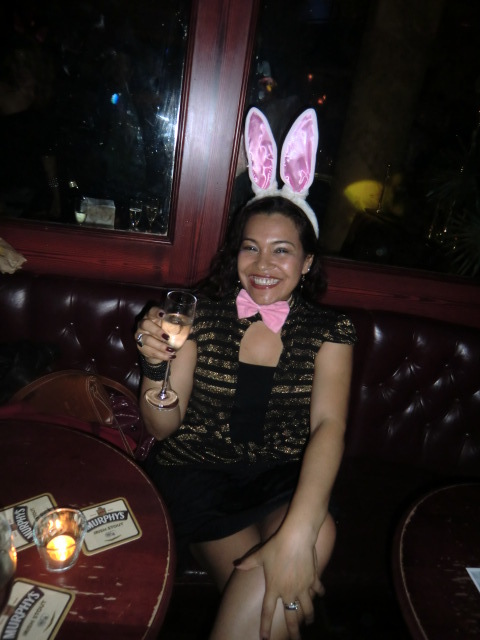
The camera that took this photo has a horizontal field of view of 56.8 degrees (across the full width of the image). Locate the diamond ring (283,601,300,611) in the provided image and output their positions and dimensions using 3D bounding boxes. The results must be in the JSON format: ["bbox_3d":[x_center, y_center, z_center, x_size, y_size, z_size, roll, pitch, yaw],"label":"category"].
[{"bbox_3d":[0.075,0.417,0.650,0.021,0.007,0.023,-6,-9,-9],"label":"diamond ring"}]

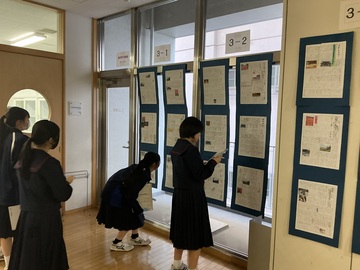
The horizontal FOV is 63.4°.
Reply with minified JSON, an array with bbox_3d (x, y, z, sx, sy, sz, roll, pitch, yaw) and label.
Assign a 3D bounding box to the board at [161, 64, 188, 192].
[{"bbox_3d":[-0.062,-0.075,3.635,0.385,1.575,0.060,5,6,40],"label":"board"}]

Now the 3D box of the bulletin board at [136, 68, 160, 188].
[{"bbox_3d":[-0.443,-0.102,4.035,0.385,1.615,0.060,5,6,39],"label":"bulletin board"}]

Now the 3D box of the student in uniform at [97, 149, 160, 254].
[{"bbox_3d":[-0.602,0.792,3.511,0.760,1.138,0.460,0,5,-20],"label":"student in uniform"}]

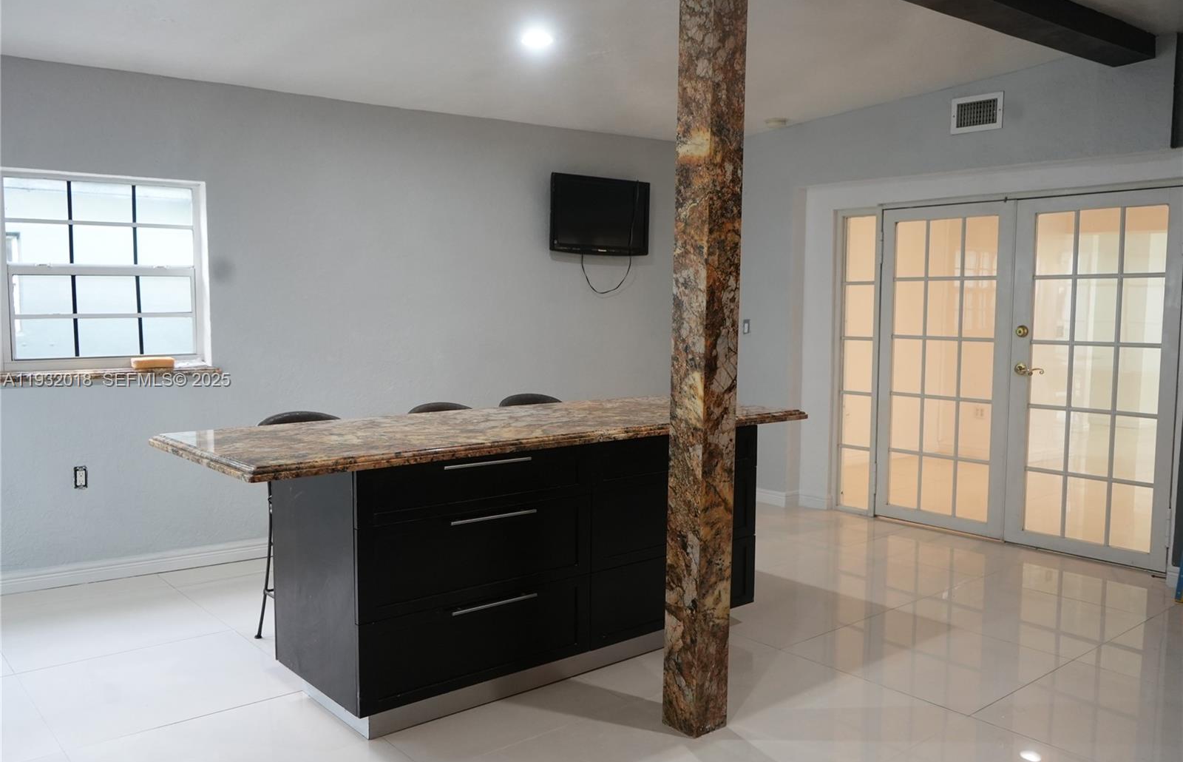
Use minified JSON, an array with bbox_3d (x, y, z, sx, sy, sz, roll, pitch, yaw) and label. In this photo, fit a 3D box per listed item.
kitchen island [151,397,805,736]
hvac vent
[{"bbox_3d":[-0.303,0.613,3.776,2.530,0.925,1.020,-3,6,-40],"label":"kitchen island"},{"bbox_3d":[2.214,-1.540,5.297,0.025,0.200,0.305,-4,6,-43],"label":"hvac vent"}]

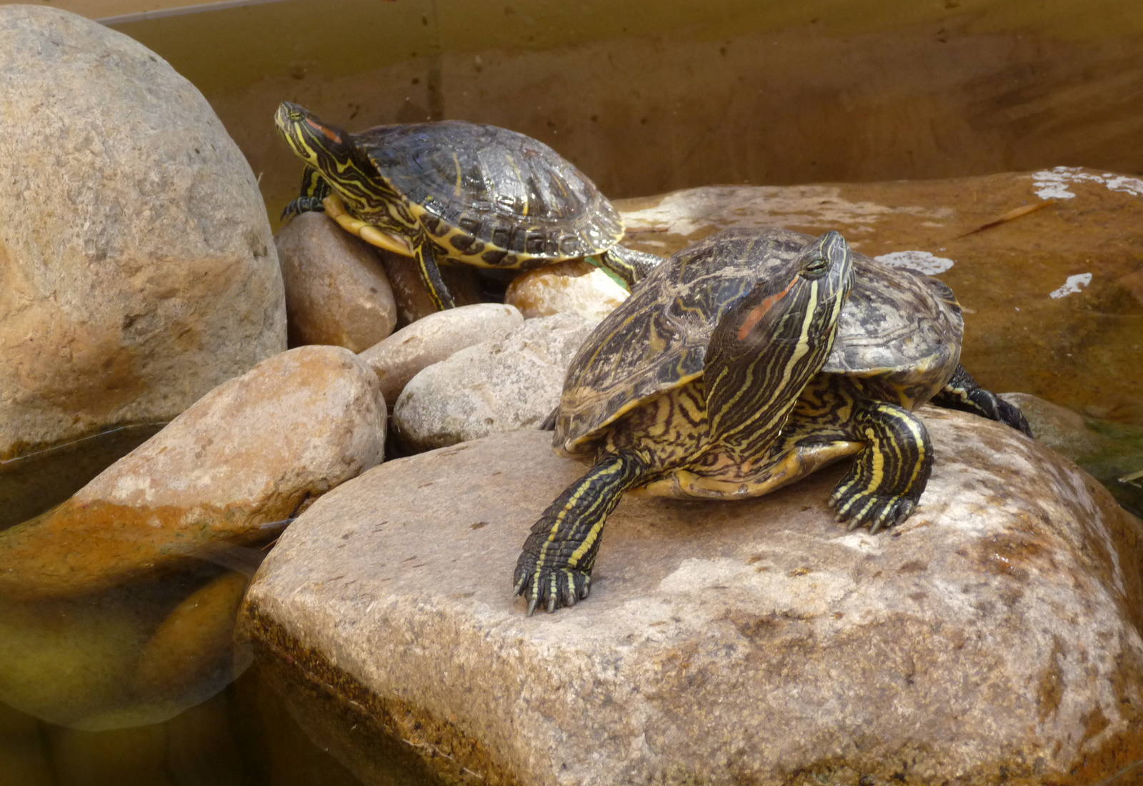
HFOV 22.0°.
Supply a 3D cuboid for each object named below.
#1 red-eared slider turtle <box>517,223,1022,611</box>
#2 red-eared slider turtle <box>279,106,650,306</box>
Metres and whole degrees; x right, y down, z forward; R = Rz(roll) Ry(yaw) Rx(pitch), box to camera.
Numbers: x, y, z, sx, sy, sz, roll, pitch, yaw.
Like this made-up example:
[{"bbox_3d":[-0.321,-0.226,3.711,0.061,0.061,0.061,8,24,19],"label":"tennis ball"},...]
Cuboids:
[{"bbox_3d":[0.092,-0.011,1.336,0.205,0.160,0.275,-2,13,14],"label":"red-eared slider turtle"},{"bbox_3d":[-0.059,-0.104,1.552,0.225,0.098,0.130,4,28,-32],"label":"red-eared slider turtle"}]

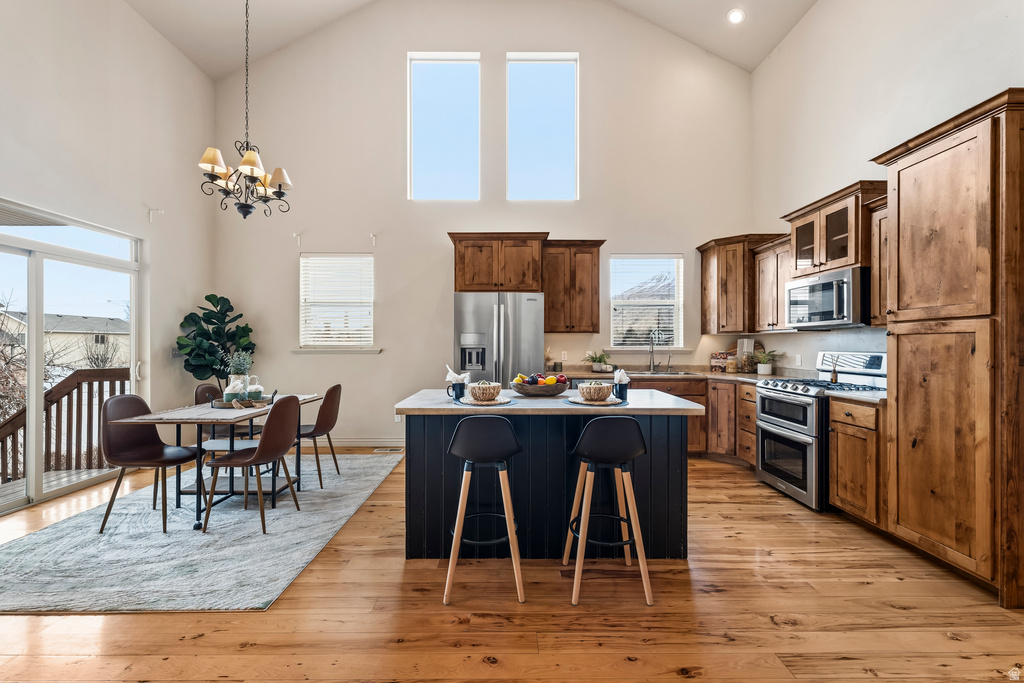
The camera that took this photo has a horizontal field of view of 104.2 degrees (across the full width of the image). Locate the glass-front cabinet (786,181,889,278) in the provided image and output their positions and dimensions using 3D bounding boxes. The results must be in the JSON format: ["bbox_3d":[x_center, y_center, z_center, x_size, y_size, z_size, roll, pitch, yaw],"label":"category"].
[{"bbox_3d":[2.763,-0.877,3.364,0.400,0.603,0.870,0,0,0],"label":"glass-front cabinet"}]

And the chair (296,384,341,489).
[{"bbox_3d":[-1.830,0.846,3.659,0.550,0.900,0.460,0,0,0],"label":"chair"}]

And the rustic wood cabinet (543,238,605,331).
[{"bbox_3d":[0.685,-0.620,4.670,0.720,1.040,0.380,0,0,-1],"label":"rustic wood cabinet"}]

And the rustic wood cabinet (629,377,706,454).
[{"bbox_3d":[1.685,0.854,4.618,0.860,0.870,0.620,0,0,0],"label":"rustic wood cabinet"}]

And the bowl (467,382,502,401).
[{"bbox_3d":[-0.173,0.317,2.493,0.210,0.105,0.210,0,0,0],"label":"bowl"}]

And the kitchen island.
[{"bbox_3d":[0.222,0.848,2.750,1.800,0.914,0.850,0,0,0],"label":"kitchen island"}]

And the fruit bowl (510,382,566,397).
[{"bbox_3d":[0.198,0.335,2.810,0.410,0.095,0.330,0,0,-1],"label":"fruit bowl"}]

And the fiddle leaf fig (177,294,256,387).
[{"bbox_3d":[-3.200,0.390,4.380,0.770,1.790,0.740,0,0,-1],"label":"fiddle leaf fig"}]

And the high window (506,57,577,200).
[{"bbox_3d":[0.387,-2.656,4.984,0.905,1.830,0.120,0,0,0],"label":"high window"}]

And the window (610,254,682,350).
[{"bbox_3d":[1.677,-0.502,4.950,0.895,1.150,0.070,0,0,0],"label":"window"}]

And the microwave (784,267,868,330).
[{"bbox_3d":[2.770,-0.345,3.390,0.390,0.418,0.750,0,0,0],"label":"microwave"}]

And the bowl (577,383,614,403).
[{"bbox_3d":[0.525,0.315,2.500,0.217,0.100,0.217,0,0,0],"label":"bowl"}]

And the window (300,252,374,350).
[{"bbox_3d":[-2.159,-0.500,4.960,0.915,1.190,0.120,0,0,0],"label":"window"}]

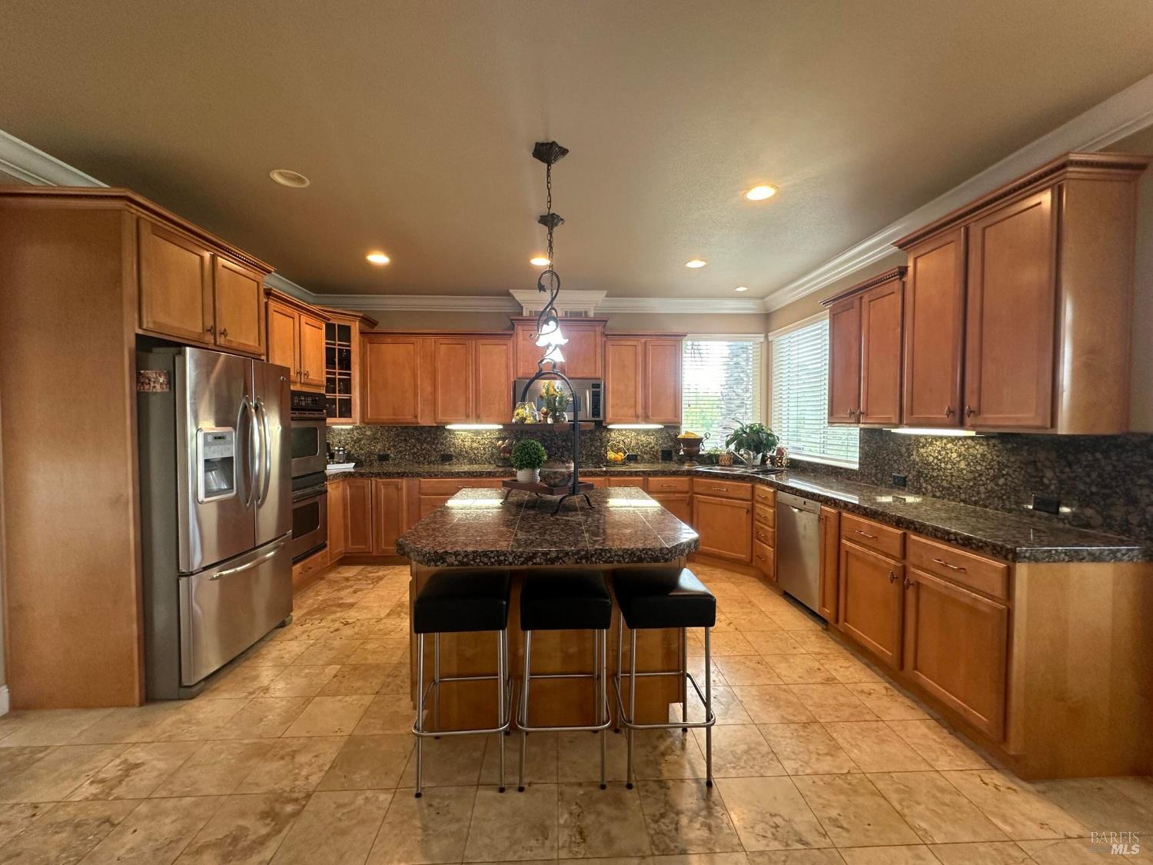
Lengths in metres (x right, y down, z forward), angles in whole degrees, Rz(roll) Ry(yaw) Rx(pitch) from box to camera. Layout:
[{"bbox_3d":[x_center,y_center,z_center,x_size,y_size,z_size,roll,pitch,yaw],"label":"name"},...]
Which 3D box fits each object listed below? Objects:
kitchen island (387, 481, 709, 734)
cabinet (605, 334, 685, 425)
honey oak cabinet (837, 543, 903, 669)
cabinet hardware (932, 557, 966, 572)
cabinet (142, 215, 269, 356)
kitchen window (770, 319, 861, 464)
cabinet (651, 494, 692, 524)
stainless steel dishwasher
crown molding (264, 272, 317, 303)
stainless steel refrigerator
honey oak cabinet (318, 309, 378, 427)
[{"bbox_3d":[-0.135,0.876,2.561,1.259,0.914,1.580,0,2,-3],"label":"kitchen island"},{"bbox_3d":[0.704,-0.554,5.019,0.820,0.931,0.350,0,2,-3],"label":"cabinet"},{"bbox_3d":[1.914,0.944,2.624,0.570,0.575,0.540,0,1,-2],"label":"honey oak cabinet"},{"bbox_3d":[1.655,0.591,2.083,0.032,0.020,0.155,0,2,-3],"label":"cabinet hardware"},{"bbox_3d":[-2.461,-0.800,2.770,0.605,0.620,1.025,0,2,-3],"label":"cabinet"},{"bbox_3d":[2.161,-0.372,4.318,0.070,1.250,1.470,0,1,-2],"label":"kitchen window"},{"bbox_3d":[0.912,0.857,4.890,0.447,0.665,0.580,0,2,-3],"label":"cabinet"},{"bbox_3d":[1.874,0.848,3.349,0.600,0.782,0.600,0,2,-3],"label":"stainless steel dishwasher"},{"bbox_3d":[-2.795,-1.386,4.594,0.115,0.135,0.820,0,2,-3],"label":"crown molding"},{"bbox_3d":[-2.328,0.449,2.780,0.830,1.765,0.920,0,1,-2],"label":"stainless steel refrigerator"},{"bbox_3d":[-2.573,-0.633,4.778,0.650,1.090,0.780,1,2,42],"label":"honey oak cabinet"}]

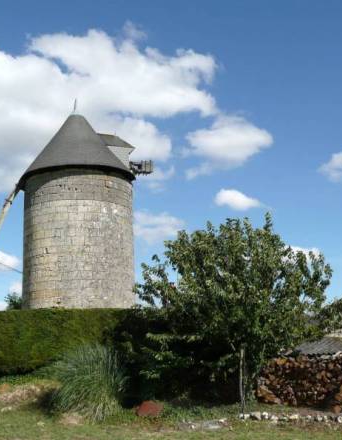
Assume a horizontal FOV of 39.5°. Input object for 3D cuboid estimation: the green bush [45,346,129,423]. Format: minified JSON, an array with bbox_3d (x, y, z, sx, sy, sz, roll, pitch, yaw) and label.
[{"bbox_3d":[-2.012,3.824,11.538,1.750,1.670,1.650,-2,-15,0],"label":"green bush"}]

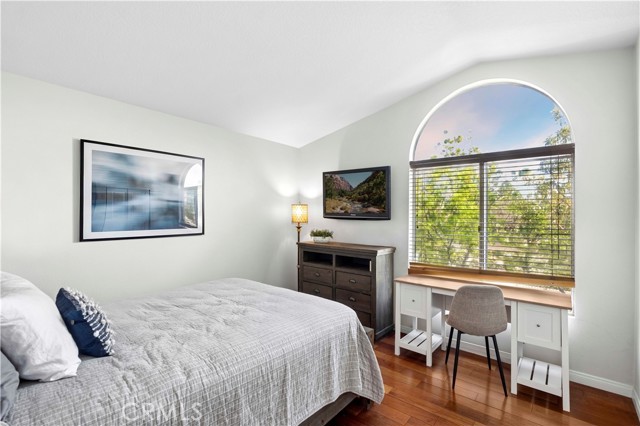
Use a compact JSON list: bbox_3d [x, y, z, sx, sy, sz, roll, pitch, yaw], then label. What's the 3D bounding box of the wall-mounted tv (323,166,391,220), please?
[{"bbox_3d":[0.468,-0.241,3.723,1.018,0.643,0.085,1,0,39],"label":"wall-mounted tv"}]

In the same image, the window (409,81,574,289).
[{"bbox_3d":[1.638,-0.290,2.902,1.450,2.026,0.120,1,0,39],"label":"window"}]

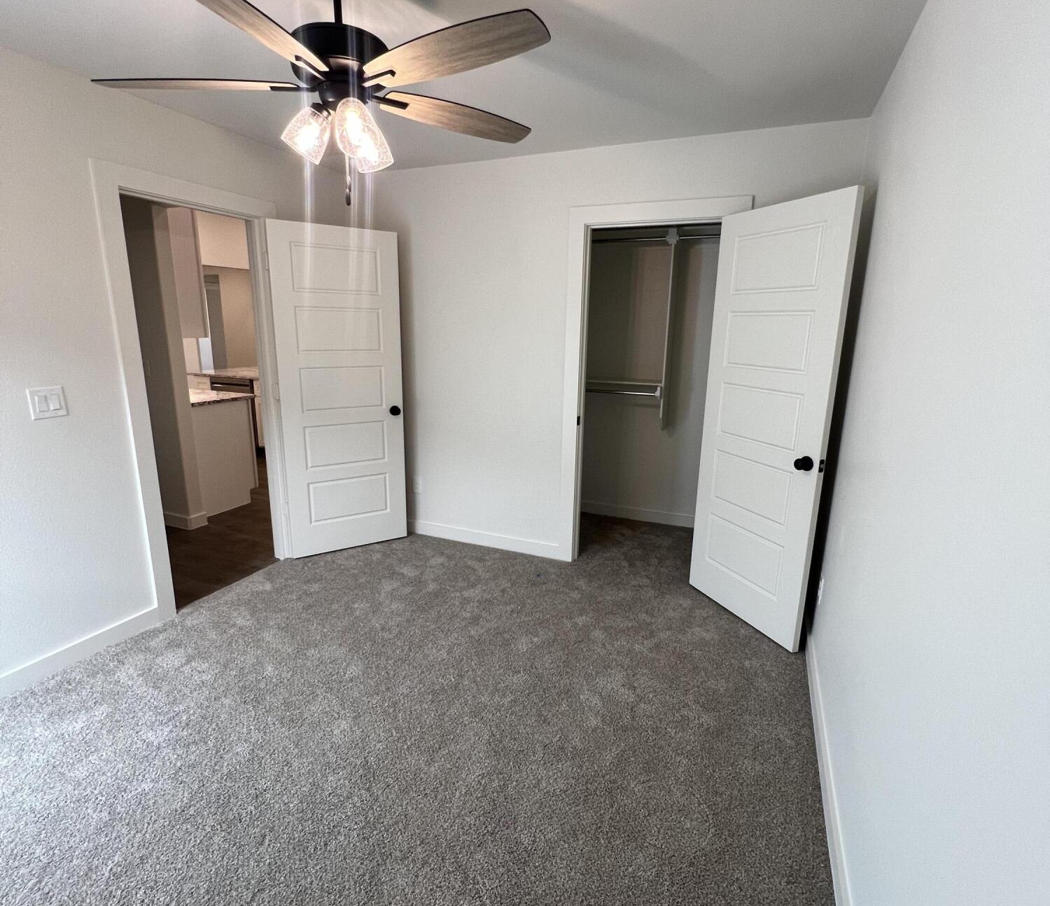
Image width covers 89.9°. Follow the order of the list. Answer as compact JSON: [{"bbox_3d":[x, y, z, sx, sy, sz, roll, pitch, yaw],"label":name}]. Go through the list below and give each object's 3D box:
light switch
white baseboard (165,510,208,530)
[{"bbox_3d":[-1.925,-0.202,2.123,0.011,0.117,0.117,7,14,23],"label":"light switch"},{"bbox_3d":[-2.561,0.497,3.976,0.260,0.092,0.150,7,14,23],"label":"white baseboard"}]

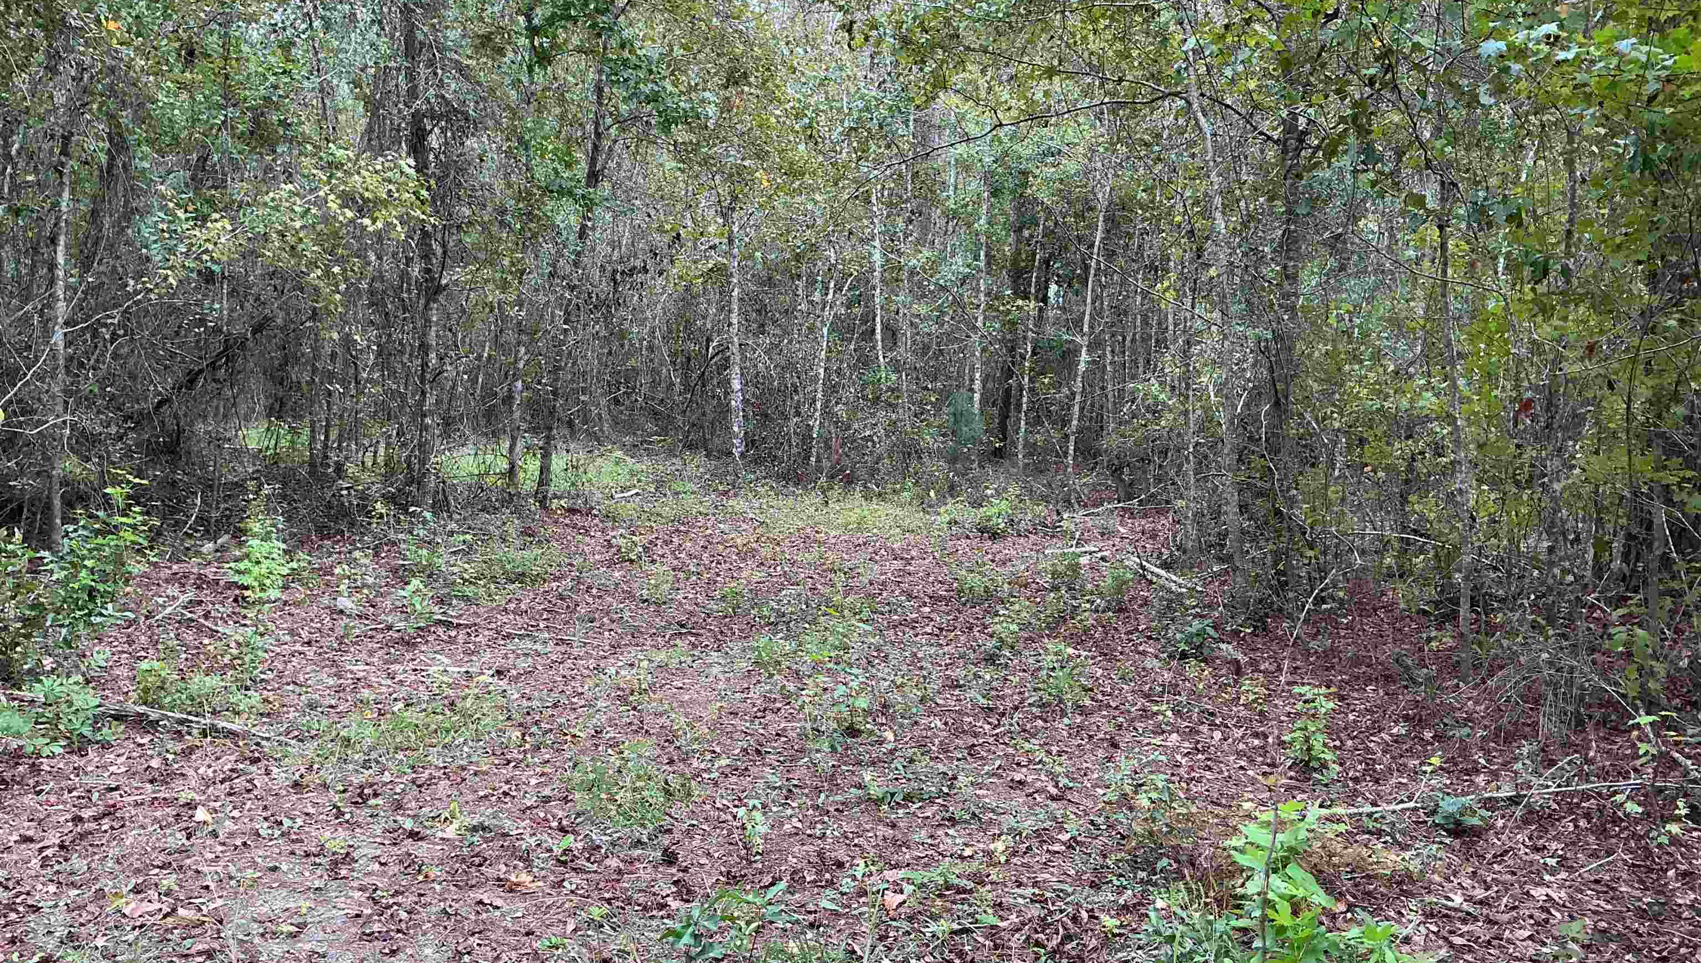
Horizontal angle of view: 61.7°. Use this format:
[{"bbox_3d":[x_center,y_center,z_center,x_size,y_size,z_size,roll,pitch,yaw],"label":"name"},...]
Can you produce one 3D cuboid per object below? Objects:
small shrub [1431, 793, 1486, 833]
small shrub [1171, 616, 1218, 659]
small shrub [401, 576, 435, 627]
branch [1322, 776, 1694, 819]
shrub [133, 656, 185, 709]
[{"bbox_3d":[2.100,1.137,4.922,0.188,0.122,0.179,0,4,0],"label":"small shrub"},{"bbox_3d":[1.967,0.880,8.136,0.266,0.236,0.253,0,4,0],"label":"small shrub"},{"bbox_3d":[-2.785,0.772,9.165,0.222,0.324,0.211,0,4,0],"label":"small shrub"},{"bbox_3d":[2.419,1.140,5.200,1.528,0.080,0.120,-1,4,-11],"label":"branch"},{"bbox_3d":[-3.322,0.958,6.836,0.243,0.242,0.230,0,4,0],"label":"shrub"}]

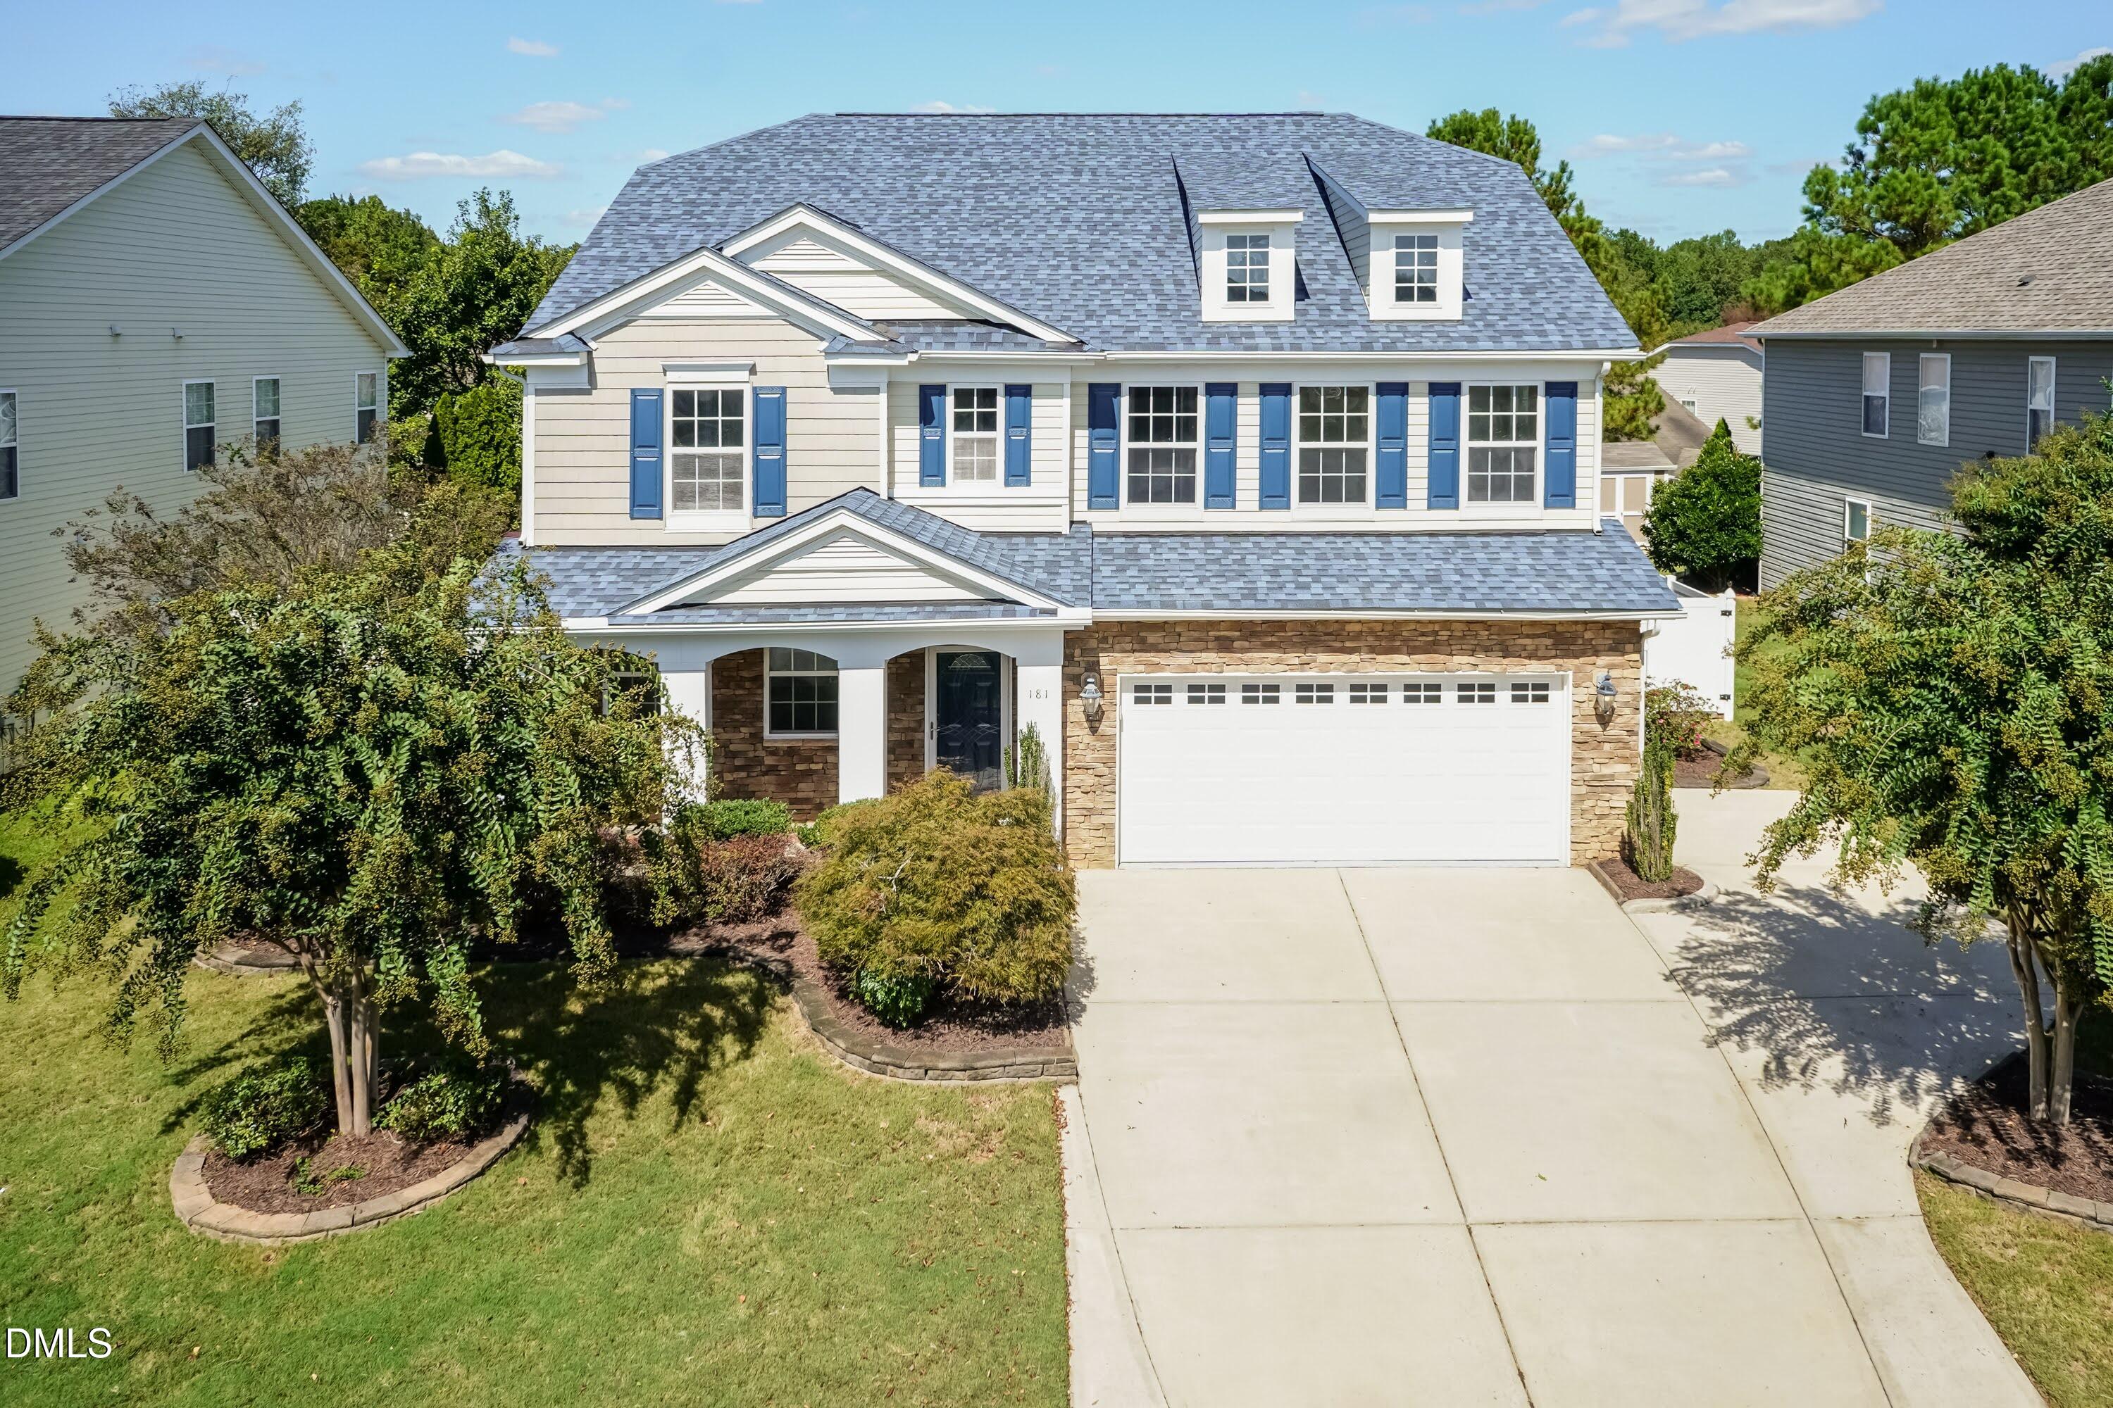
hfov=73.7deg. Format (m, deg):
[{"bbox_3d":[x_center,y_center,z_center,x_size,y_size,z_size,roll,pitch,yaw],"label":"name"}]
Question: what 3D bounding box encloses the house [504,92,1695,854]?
[{"bbox_3d":[0.100,-4.000,20.600,13.200,9.700,11.800,0,8,0],"label":"house"}]

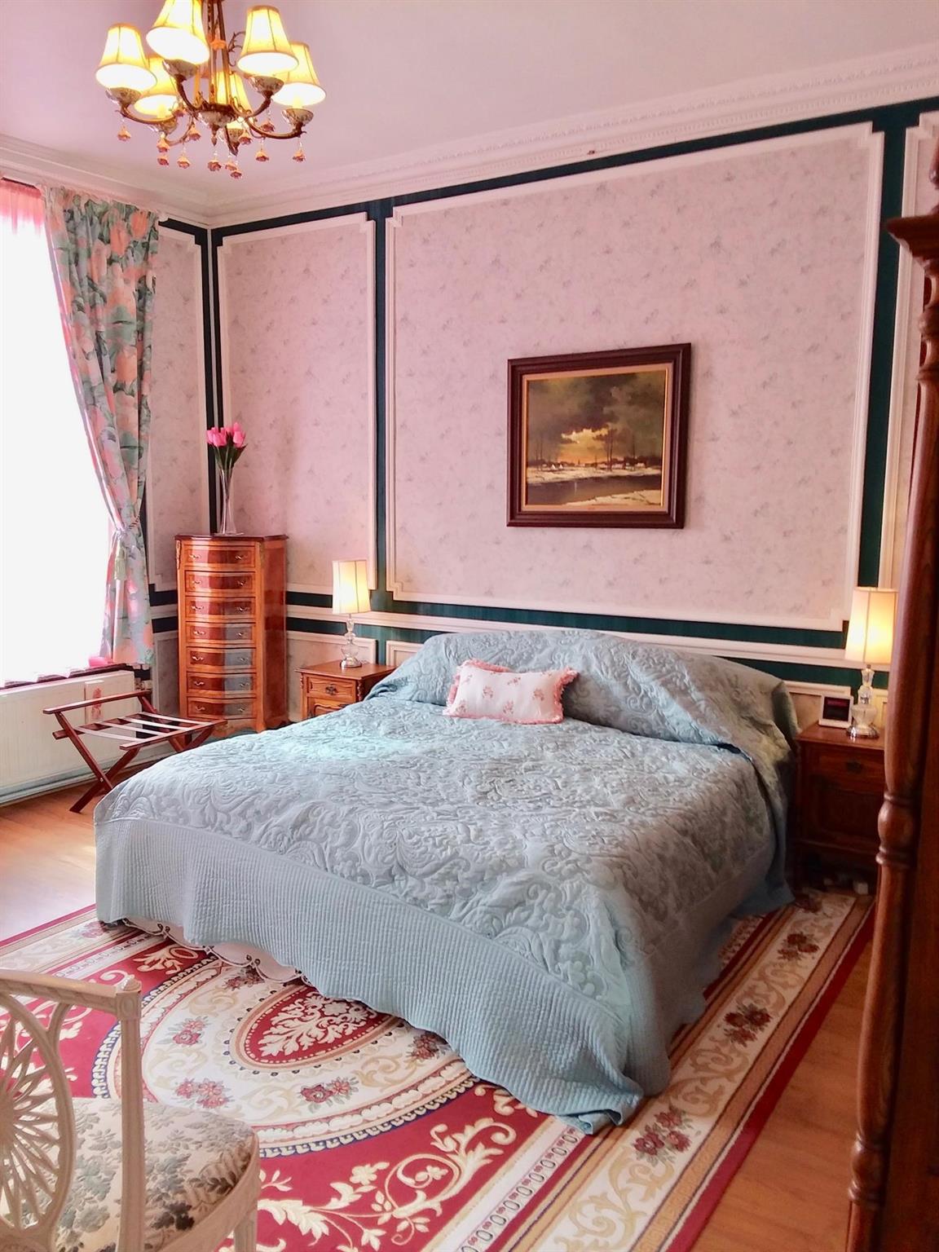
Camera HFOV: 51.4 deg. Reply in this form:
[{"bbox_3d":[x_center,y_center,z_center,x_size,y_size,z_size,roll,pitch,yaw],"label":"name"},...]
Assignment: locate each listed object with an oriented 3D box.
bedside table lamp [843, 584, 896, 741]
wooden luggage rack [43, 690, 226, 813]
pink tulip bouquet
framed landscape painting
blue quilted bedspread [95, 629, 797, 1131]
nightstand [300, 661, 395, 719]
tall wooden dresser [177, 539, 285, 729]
[{"bbox_3d":[1.527,0.137,3.745,0.175,0.572,0.175,5,9,31],"label":"bedside table lamp"},{"bbox_3d":[-1.589,0.632,4.696,0.570,0.500,0.640,5,9,31],"label":"wooden luggage rack"},{"bbox_3d":[-1.315,-0.792,5.296,0.190,0.605,0.165,2,8,10],"label":"pink tulip bouquet"},{"bbox_3d":[0.558,-0.847,4.462,0.885,0.790,0.050,5,9,31],"label":"framed landscape painting"},{"bbox_3d":[0.050,0.572,3.668,2.030,0.910,2.080,5,9,31],"label":"blue quilted bedspread"},{"bbox_3d":[-0.635,0.525,5.173,0.445,0.600,0.365,5,9,31],"label":"nightstand"},{"bbox_3d":[-1.288,0.149,5.398,0.490,1.278,0.355,2,8,10],"label":"tall wooden dresser"}]

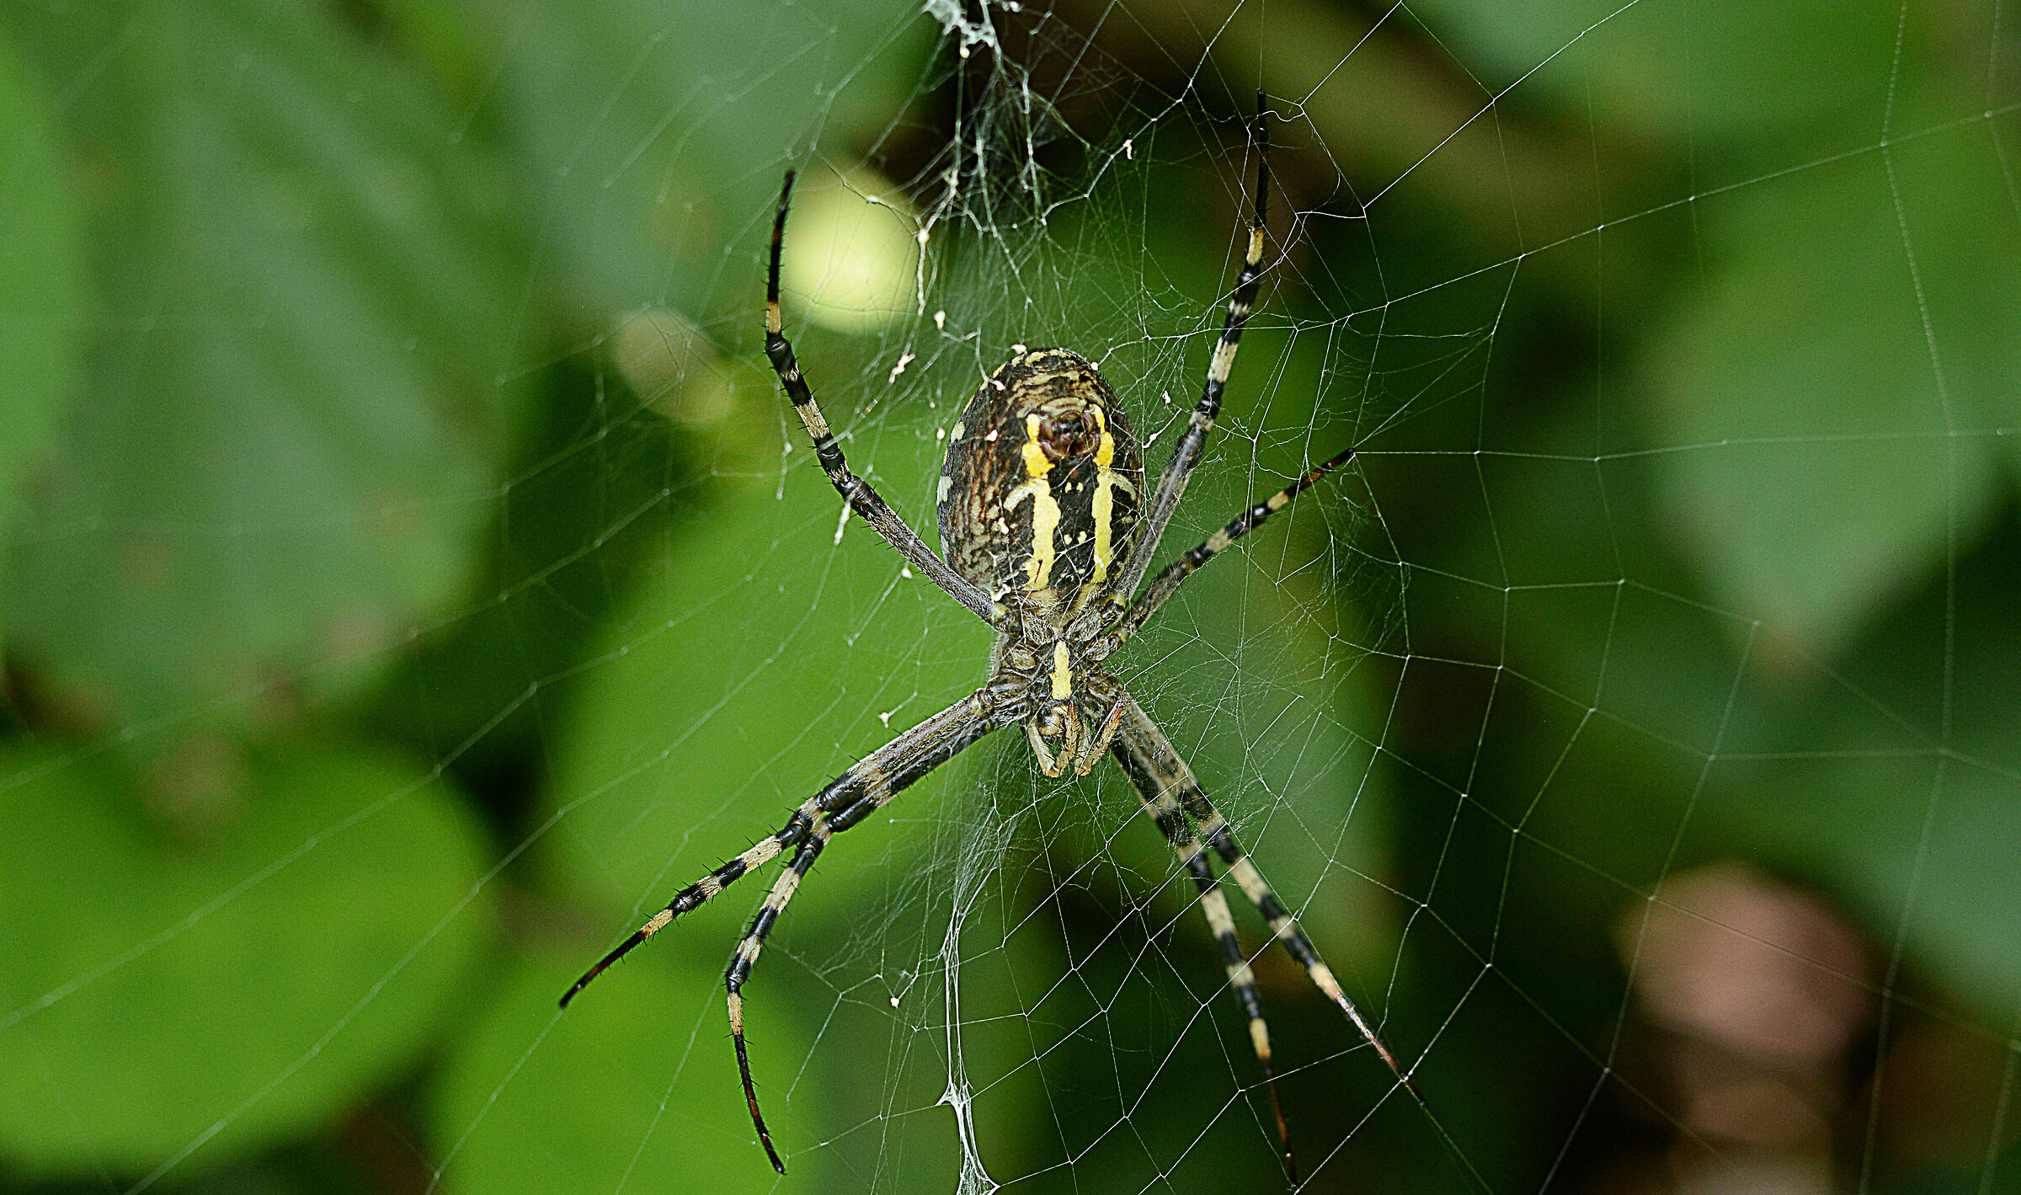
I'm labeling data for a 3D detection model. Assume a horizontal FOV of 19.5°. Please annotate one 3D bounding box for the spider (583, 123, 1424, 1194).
[{"bbox_3d":[-0.002,0.002,0.250,0.036,0.046,0.013,-3,0,0],"label":"spider"}]

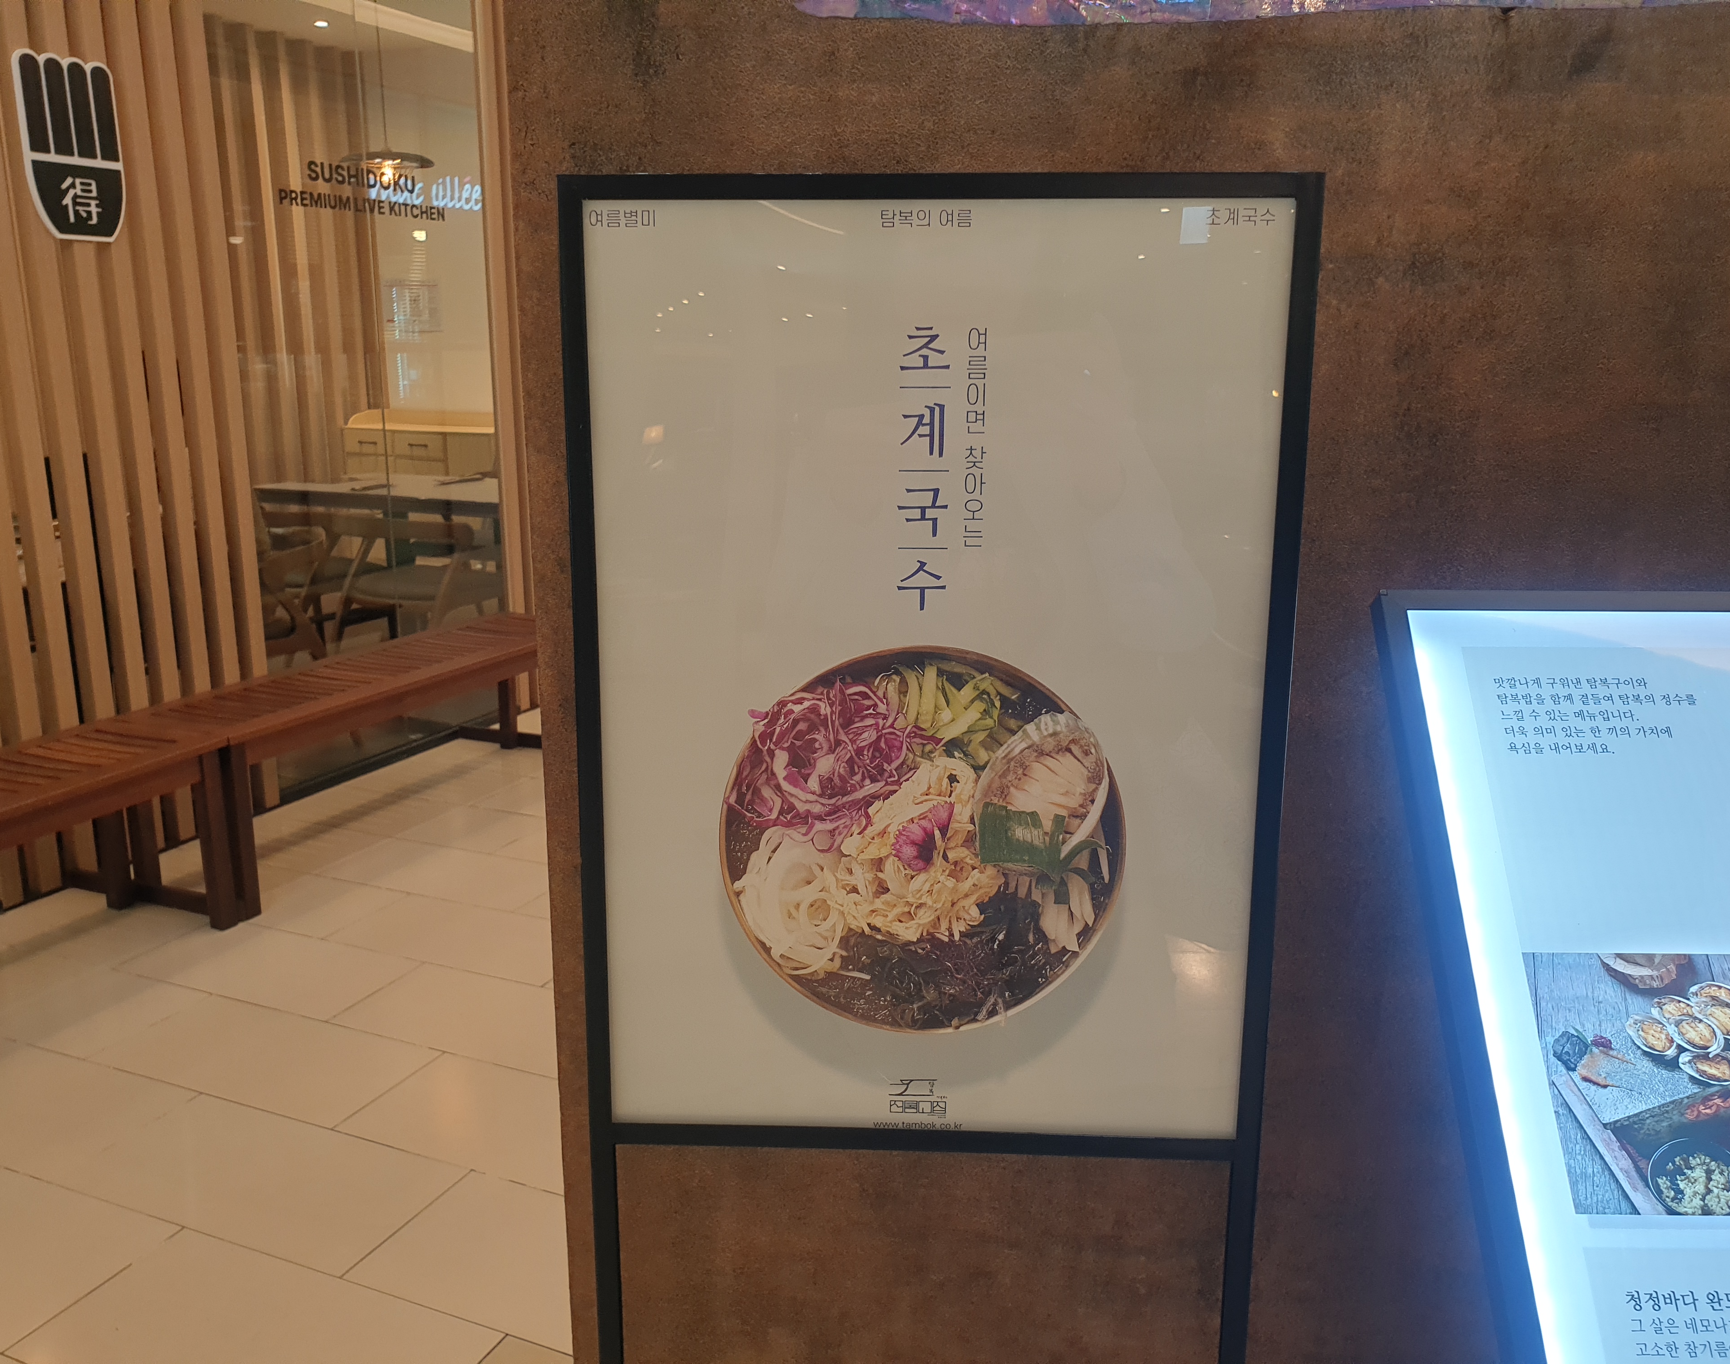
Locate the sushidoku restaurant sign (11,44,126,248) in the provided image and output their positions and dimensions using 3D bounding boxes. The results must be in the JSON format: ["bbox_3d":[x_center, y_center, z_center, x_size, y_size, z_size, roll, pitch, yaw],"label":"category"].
[{"bbox_3d":[-1.866,-1.255,3.212,0.030,0.410,0.253,6,14,22],"label":"sushidoku restaurant sign"}]

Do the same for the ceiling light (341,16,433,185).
[{"bbox_3d":[-2.011,-2.420,5.693,0.400,0.674,0.400,6,14,22],"label":"ceiling light"}]

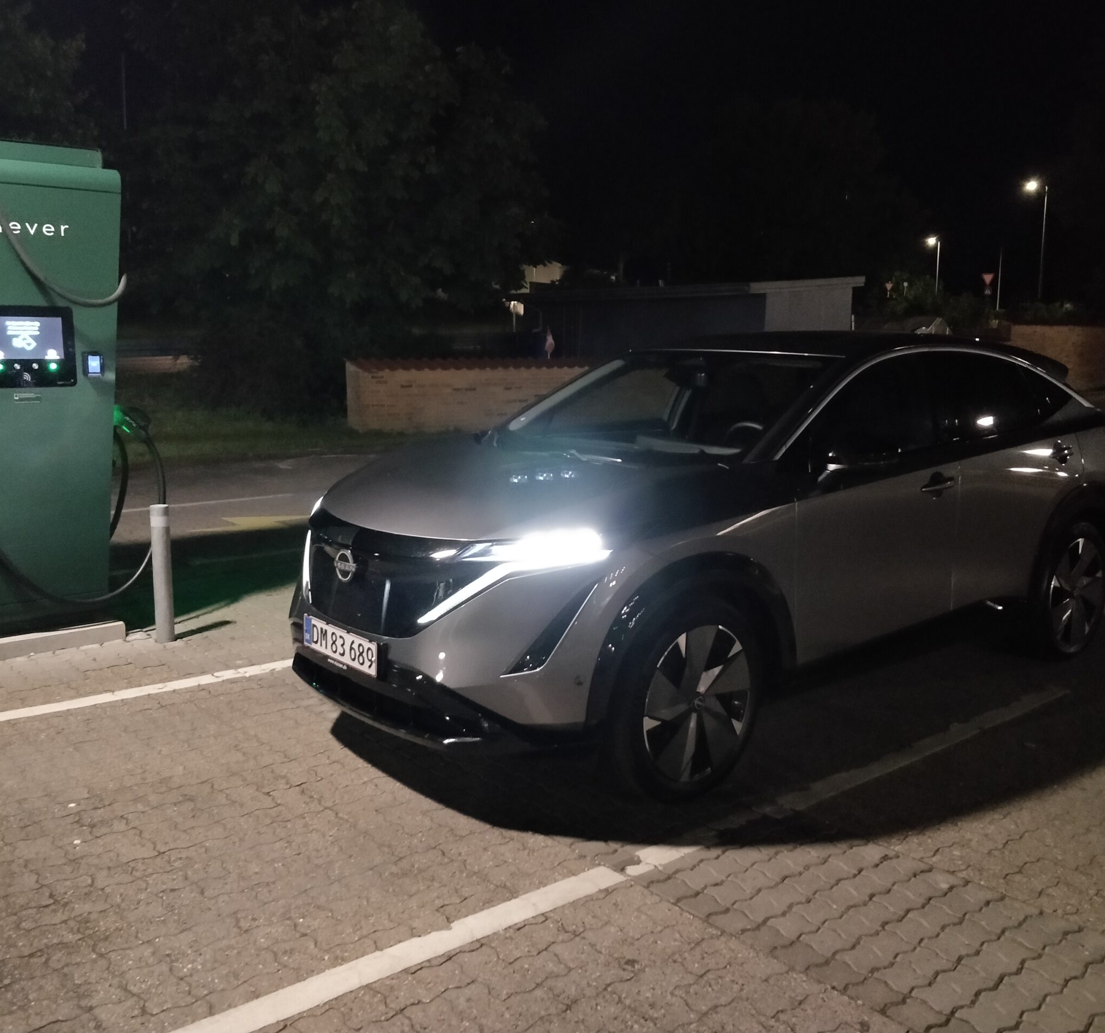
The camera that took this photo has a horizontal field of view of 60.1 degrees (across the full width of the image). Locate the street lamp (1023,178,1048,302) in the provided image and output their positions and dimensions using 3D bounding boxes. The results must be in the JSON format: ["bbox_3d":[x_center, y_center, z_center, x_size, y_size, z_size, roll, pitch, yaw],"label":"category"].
[{"bbox_3d":[23.402,-12.673,46.000,1.100,7.200,0.350,-2,8,-17],"label":"street lamp"}]

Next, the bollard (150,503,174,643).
[{"bbox_3d":[-2.106,0.314,5.209,0.106,0.745,0.106,-6,10,-38],"label":"bollard"}]

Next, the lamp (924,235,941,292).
[{"bbox_3d":[31.865,-19.876,80.000,1.000,7.200,0.350,-2,8,-17],"label":"lamp"}]

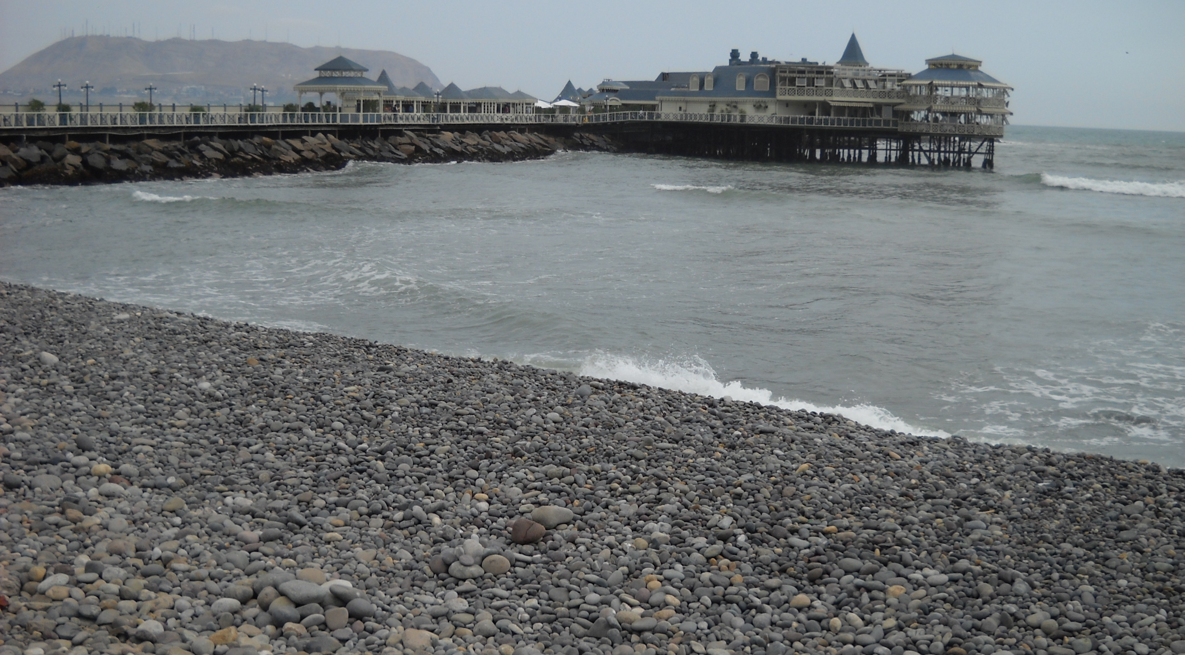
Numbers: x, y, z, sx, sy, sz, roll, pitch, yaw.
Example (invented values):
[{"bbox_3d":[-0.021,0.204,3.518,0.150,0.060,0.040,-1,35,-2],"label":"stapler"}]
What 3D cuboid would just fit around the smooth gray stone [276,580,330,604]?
[{"bbox_3d":[-1.082,0.990,5.260,0.195,0.090,0.135,0,9,-11],"label":"smooth gray stone"}]

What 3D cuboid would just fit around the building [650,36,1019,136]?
[{"bbox_3d":[25.567,-26.106,153.000,37.000,10.300,18.000,3,9,10],"label":"building"}]

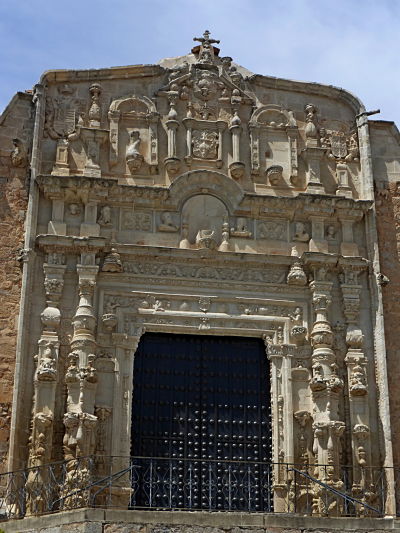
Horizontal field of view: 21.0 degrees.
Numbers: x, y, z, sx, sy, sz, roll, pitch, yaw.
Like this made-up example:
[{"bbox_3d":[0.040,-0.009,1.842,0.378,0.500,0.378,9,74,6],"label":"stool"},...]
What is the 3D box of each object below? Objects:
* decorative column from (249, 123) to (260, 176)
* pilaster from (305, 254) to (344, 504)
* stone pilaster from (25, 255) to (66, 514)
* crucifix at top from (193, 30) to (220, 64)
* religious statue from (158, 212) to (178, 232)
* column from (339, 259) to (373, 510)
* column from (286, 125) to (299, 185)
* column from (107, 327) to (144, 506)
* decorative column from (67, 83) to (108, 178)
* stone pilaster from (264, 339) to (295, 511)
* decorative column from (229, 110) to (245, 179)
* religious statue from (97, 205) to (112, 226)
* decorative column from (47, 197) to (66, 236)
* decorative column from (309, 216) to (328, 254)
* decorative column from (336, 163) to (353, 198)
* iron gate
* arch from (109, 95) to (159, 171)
[{"bbox_3d":[1.333,-2.820,26.174,0.220,1.280,0.200,4,-25,-8],"label":"decorative column"},{"bbox_3d":[2.790,2.614,23.772,0.600,5.950,0.500,4,-25,-8],"label":"pilaster"},{"bbox_3d":[-3.342,2.547,23.429,0.542,5.943,0.500,4,-25,-8],"label":"stone pilaster"},{"bbox_3d":[0.162,-5.509,27.120,0.640,0.820,0.300,4,-25,-8],"label":"crucifix at top"},{"bbox_3d":[-0.753,-1.027,25.780,0.430,0.445,0.220,4,-25,-8],"label":"religious statue"},{"bbox_3d":[3.488,2.634,23.966,0.450,6.000,0.380,4,-25,-8],"label":"column"},{"bbox_3d":[2.325,-2.801,27.124,0.230,1.667,0.200,4,-25,-8],"label":"column"},{"bbox_3d":[-1.598,3.359,23.058,0.540,4.050,0.420,4,-25,-8],"label":"column"},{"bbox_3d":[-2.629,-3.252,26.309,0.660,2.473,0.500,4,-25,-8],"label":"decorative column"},{"bbox_3d":[1.758,3.583,23.531,0.500,3.950,0.420,4,-25,-8],"label":"stone pilaster"},{"bbox_3d":[0.892,-2.947,26.101,0.360,1.640,0.360,4,-25,-8],"label":"decorative column"},{"bbox_3d":[-2.181,-1.162,24.814,0.310,0.420,0.220,4,-25,-8],"label":"religious statue"},{"bbox_3d":[-3.255,-1.123,24.585,0.400,0.850,0.300,4,-25,-8],"label":"decorative column"},{"bbox_3d":[2.857,-0.706,26.023,0.410,0.895,0.370,4,-25,-8],"label":"decorative column"},{"bbox_3d":[3.605,-2.102,26.916,0.330,0.897,0.350,4,-25,-8],"label":"decorative column"},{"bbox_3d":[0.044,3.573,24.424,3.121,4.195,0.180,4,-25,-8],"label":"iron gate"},{"bbox_3d":[-1.579,-3.201,25.906,1.160,1.800,0.330,4,-25,-8],"label":"arch"}]

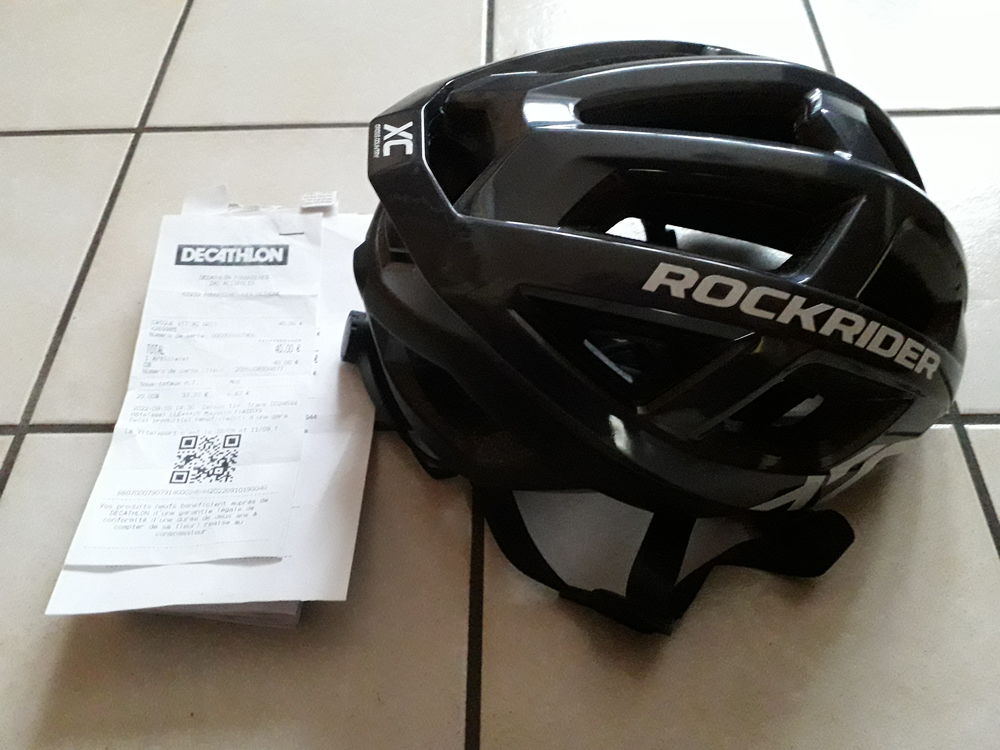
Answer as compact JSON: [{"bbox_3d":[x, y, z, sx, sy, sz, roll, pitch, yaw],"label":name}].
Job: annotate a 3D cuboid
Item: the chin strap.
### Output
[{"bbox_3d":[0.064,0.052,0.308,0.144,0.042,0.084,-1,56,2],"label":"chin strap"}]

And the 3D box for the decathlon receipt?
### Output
[{"bbox_3d":[-0.131,-0.006,0.362,0.083,0.010,0.195,-2,55,-2],"label":"decathlon receipt"}]

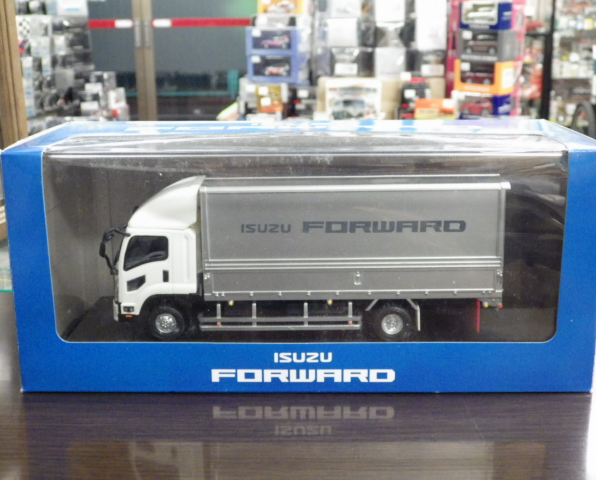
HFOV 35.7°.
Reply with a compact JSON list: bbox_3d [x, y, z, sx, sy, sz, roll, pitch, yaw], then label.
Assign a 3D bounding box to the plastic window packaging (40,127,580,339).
[{"bbox_3d":[0.004,-0.003,0.485,0.257,0.104,0.110,0,14,1],"label":"plastic window packaging"}]

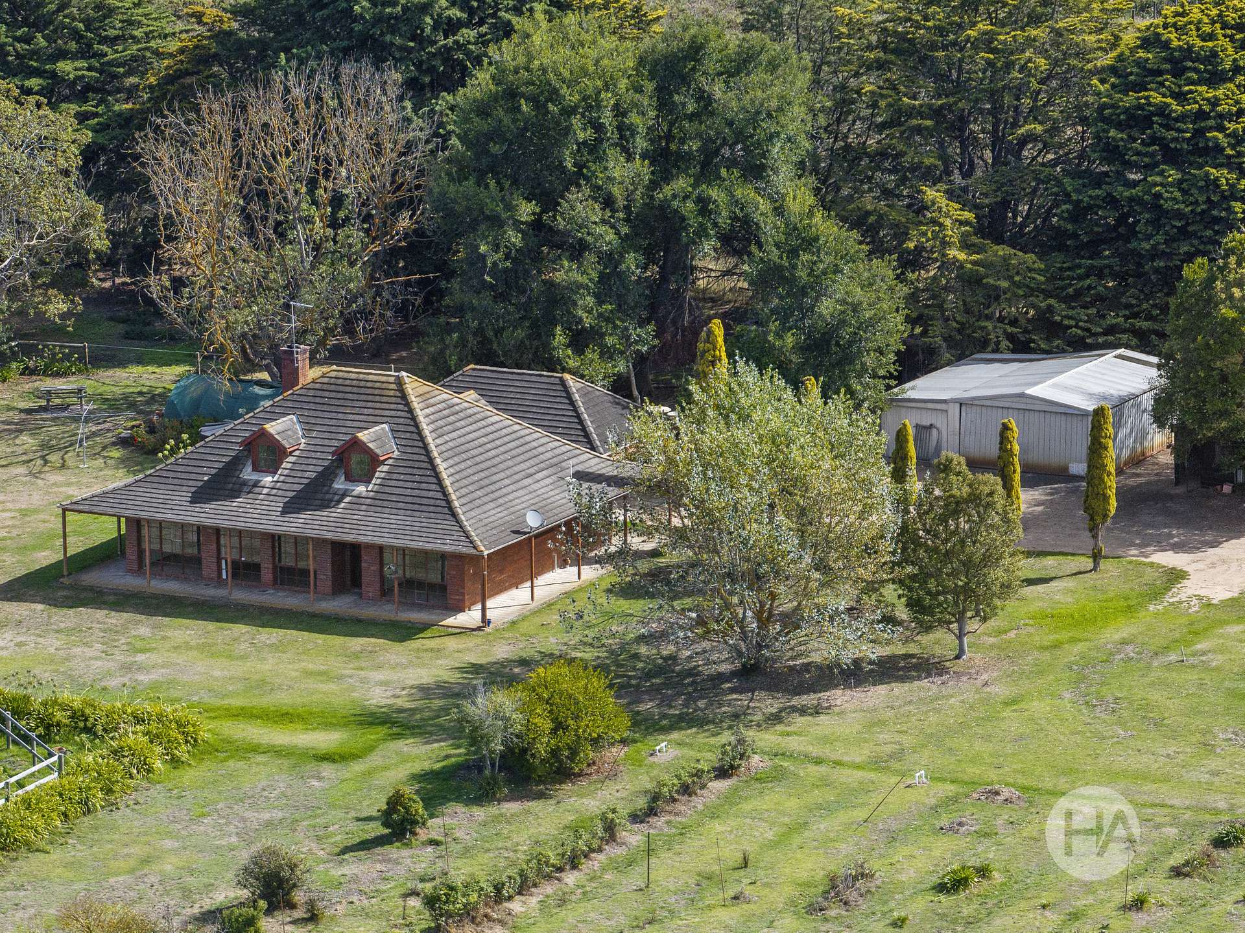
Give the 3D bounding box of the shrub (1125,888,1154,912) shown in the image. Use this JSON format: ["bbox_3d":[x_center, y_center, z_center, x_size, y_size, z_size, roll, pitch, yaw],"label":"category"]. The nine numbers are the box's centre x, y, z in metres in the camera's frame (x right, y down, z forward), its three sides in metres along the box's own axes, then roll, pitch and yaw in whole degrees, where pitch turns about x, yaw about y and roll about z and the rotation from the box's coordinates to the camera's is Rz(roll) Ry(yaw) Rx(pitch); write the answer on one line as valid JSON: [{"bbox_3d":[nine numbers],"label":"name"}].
[{"bbox_3d":[14.752,12.324,165.162,0.820,0.520,0.750,-1,13,0],"label":"shrub"}]

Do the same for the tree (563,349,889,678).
[{"bbox_3d":[3.831,1.546,190.995,10.600,10.200,9.800,-1,13,0],"label":"tree"}]

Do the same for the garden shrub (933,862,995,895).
[{"bbox_3d":[9.865,11.855,167.510,1.300,0.520,1.900,6,14,27],"label":"garden shrub"}]

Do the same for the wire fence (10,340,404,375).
[{"bbox_3d":[-17.237,-4.123,238.953,17.370,1.150,0.120,4,13,16],"label":"wire fence"}]

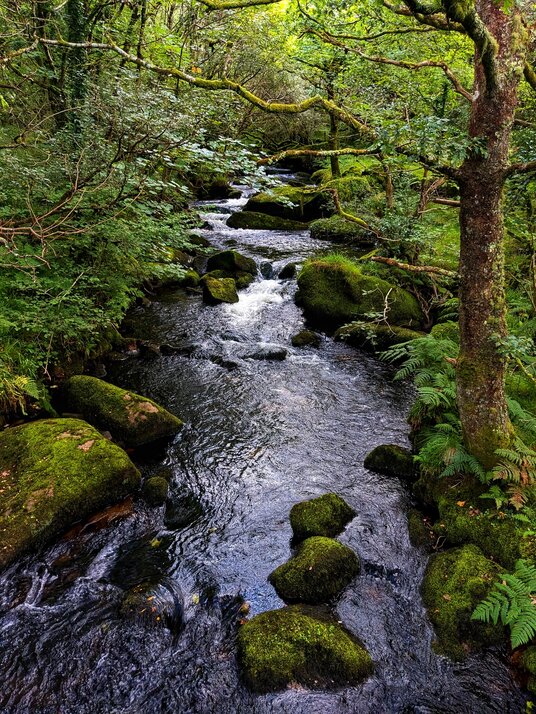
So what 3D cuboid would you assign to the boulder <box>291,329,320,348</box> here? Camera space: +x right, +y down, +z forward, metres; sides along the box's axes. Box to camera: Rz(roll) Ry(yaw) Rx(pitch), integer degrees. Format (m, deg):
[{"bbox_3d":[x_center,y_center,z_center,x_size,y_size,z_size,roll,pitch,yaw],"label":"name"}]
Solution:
[{"bbox_3d":[0.617,-0.313,9.151,0.491,0.287,0.393,0,21,0],"label":"boulder"}]

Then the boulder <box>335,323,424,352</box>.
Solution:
[{"bbox_3d":[1.835,-0.350,9.174,1.456,0.355,0.728,4,21,11],"label":"boulder"}]

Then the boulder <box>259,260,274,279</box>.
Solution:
[{"bbox_3d":[-0.030,-1.736,10.950,0.316,0.314,0.316,0,22,0],"label":"boulder"}]

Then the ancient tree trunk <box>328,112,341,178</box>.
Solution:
[{"bbox_3d":[2.065,-6.568,17.300,0.300,1.950,0.300,0,22,0],"label":"ancient tree trunk"}]

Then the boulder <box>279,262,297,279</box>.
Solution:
[{"bbox_3d":[0.386,-1.722,10.977,0.355,0.268,0.355,0,22,0],"label":"boulder"}]

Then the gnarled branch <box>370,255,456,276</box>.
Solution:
[{"bbox_3d":[2.498,-1.552,9.500,1.550,0.200,0.250,10,21,-4],"label":"gnarled branch"}]

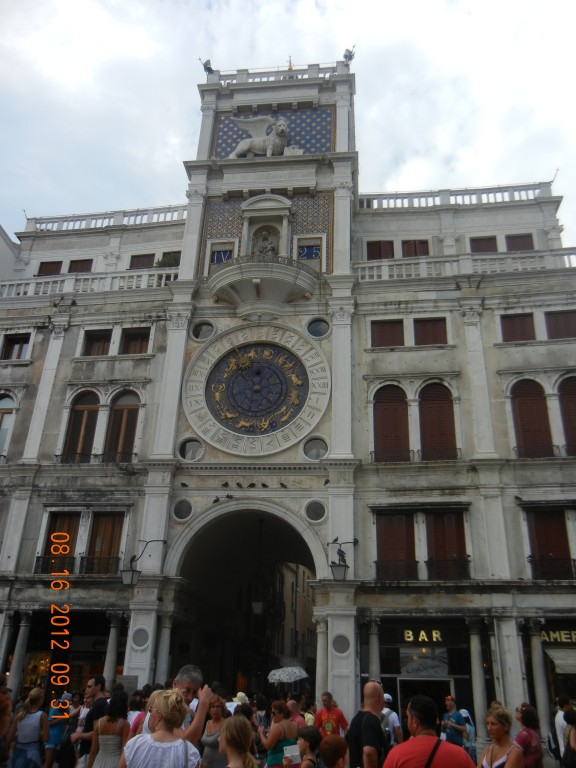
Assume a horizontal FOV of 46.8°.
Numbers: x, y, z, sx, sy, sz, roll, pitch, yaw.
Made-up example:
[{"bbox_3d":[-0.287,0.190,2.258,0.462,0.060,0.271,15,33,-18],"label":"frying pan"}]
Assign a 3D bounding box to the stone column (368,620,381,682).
[{"bbox_3d":[2.751,9.253,20.852,0.440,3.750,0.440,-2,-27,8],"label":"stone column"}]

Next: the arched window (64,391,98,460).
[{"bbox_3d":[-6.755,1.410,22.076,1.080,2.572,0.100,-2,-25,8],"label":"arched window"}]

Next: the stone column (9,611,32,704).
[{"bbox_3d":[-7.210,7.529,17.658,0.420,2.870,0.420,-2,-25,9],"label":"stone column"}]

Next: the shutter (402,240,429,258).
[{"bbox_3d":[4.789,-5.005,24.888,0.977,0.898,0.100,-2,-26,8],"label":"shutter"}]

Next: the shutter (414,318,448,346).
[{"bbox_3d":[4.675,-1.704,21.754,1.056,1.009,0.100,-2,-25,8],"label":"shutter"}]

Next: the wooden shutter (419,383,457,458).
[{"bbox_3d":[4.574,1.151,20.417,1.066,2.568,0.100,-2,-25,8],"label":"wooden shutter"}]

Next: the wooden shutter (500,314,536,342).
[{"bbox_3d":[7.148,-1.739,20.614,0.988,1.001,0.100,-2,-26,8],"label":"wooden shutter"}]

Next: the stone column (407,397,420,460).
[{"bbox_3d":[3.615,1.320,18.969,0.330,1.930,0.300,-2,-25,9],"label":"stone column"}]

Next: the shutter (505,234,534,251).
[{"bbox_3d":[10.896,-6.609,31.238,1.230,1.030,0.100,-2,-27,8],"label":"shutter"}]

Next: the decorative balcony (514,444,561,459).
[{"bbox_3d":[6.936,1.906,18.597,1.250,0.370,0.250,-2,-26,8],"label":"decorative balcony"}]

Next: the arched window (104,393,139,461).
[{"bbox_3d":[-5.293,1.322,21.284,0.992,2.470,0.140,-2,-26,8],"label":"arched window"}]

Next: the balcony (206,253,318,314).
[{"bbox_3d":[-0.855,-2.995,20.710,3.650,1.850,1.150,-2,-25,9],"label":"balcony"}]

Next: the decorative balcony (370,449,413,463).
[{"bbox_3d":[2.997,2.080,19.170,1.215,0.410,0.250,-2,-26,8],"label":"decorative balcony"}]

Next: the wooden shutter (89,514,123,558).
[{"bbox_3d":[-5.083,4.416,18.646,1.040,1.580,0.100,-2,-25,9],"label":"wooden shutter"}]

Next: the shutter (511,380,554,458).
[{"bbox_3d":[7.323,1.025,20.044,1.037,2.555,0.100,-2,-25,8],"label":"shutter"}]

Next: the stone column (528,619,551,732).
[{"bbox_3d":[6.534,7.581,17.175,0.434,2.959,0.420,-2,-25,8],"label":"stone column"}]

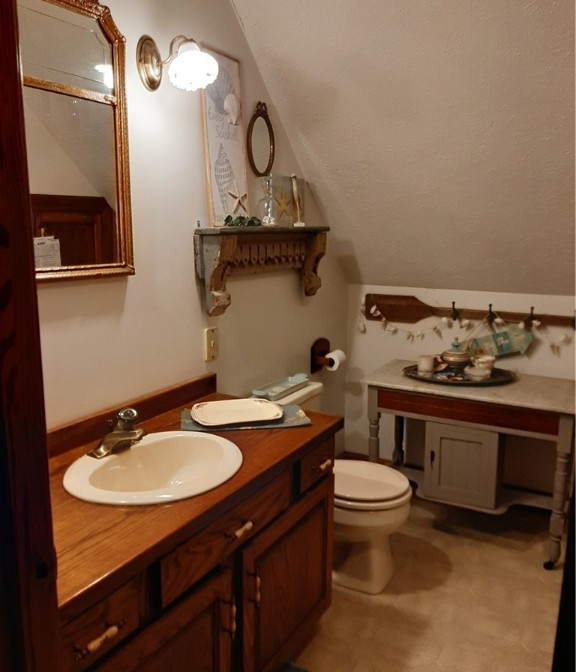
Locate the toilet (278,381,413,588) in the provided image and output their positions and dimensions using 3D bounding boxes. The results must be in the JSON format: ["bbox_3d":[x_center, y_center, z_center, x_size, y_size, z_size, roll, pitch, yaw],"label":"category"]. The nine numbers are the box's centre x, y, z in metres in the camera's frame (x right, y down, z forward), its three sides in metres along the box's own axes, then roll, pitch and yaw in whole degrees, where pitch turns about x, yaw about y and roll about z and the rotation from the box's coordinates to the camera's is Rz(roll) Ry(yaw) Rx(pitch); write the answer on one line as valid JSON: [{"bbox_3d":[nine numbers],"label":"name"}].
[{"bbox_3d":[0.153,0.607,2.312,0.685,0.715,0.450,6,12,30],"label":"toilet"}]

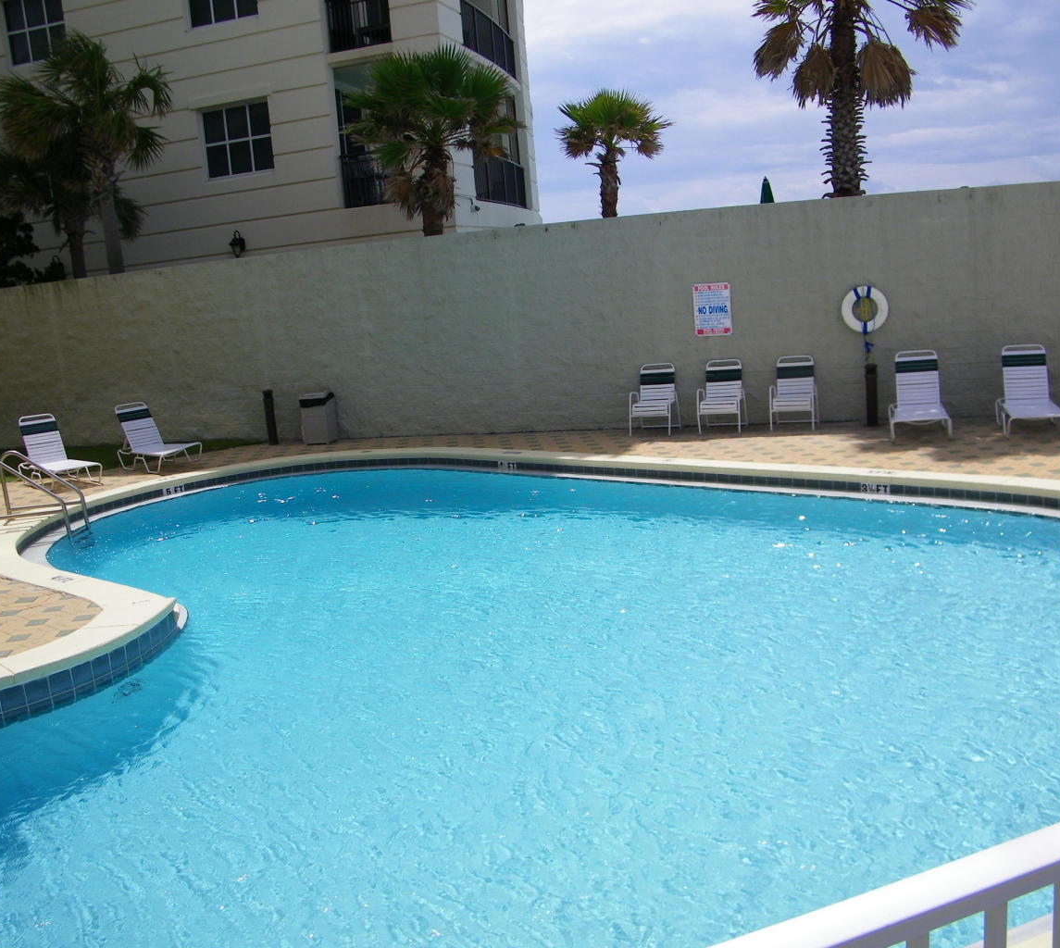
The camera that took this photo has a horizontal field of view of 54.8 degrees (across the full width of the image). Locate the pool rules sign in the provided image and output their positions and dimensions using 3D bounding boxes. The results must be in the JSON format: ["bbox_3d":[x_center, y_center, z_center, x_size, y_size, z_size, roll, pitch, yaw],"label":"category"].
[{"bbox_3d":[2.536,-2.280,14.174,0.500,0.680,0.020,-1,11,20],"label":"pool rules sign"}]

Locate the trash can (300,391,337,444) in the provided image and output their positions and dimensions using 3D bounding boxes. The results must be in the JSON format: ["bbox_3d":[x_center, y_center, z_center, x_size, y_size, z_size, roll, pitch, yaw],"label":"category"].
[{"bbox_3d":[-3.324,-0.864,16.185,0.460,0.760,0.430,-1,11,21],"label":"trash can"}]

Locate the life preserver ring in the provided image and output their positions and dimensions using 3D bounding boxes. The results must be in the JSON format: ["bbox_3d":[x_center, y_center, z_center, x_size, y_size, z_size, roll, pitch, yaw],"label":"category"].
[{"bbox_3d":[4.413,-2.168,13.479,0.600,0.610,0.100,-1,11,20],"label":"life preserver ring"}]

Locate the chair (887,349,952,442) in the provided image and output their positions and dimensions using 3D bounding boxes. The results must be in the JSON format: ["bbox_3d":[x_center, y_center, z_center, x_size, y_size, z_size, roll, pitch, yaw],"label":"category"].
[{"bbox_3d":[4.740,-0.975,12.450,0.640,0.940,1.549,-1,11,19],"label":"chair"}]

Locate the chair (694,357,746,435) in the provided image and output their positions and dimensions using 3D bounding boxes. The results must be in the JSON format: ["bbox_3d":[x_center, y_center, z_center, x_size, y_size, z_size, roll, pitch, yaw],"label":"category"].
[{"bbox_3d":[2.620,-1.056,13.926,0.580,0.930,0.650,-1,11,22],"label":"chair"}]

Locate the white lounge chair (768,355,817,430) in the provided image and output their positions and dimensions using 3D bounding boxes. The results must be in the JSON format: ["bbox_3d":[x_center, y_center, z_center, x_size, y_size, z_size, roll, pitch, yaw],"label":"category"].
[{"bbox_3d":[3.515,-1.076,13.612,0.580,0.930,0.650,-1,11,22],"label":"white lounge chair"}]

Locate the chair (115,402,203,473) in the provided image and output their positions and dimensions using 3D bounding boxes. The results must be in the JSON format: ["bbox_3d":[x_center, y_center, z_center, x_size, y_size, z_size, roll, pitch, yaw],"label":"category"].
[{"bbox_3d":[-5.499,-0.573,15.128,1.552,0.940,0.640,4,14,42],"label":"chair"}]

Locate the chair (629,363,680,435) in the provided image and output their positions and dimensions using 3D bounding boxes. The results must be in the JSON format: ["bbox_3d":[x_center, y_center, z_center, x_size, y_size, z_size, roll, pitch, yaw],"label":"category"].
[{"bbox_3d":[1.739,-1.041,14.266,0.580,0.930,0.650,0,11,24],"label":"chair"}]

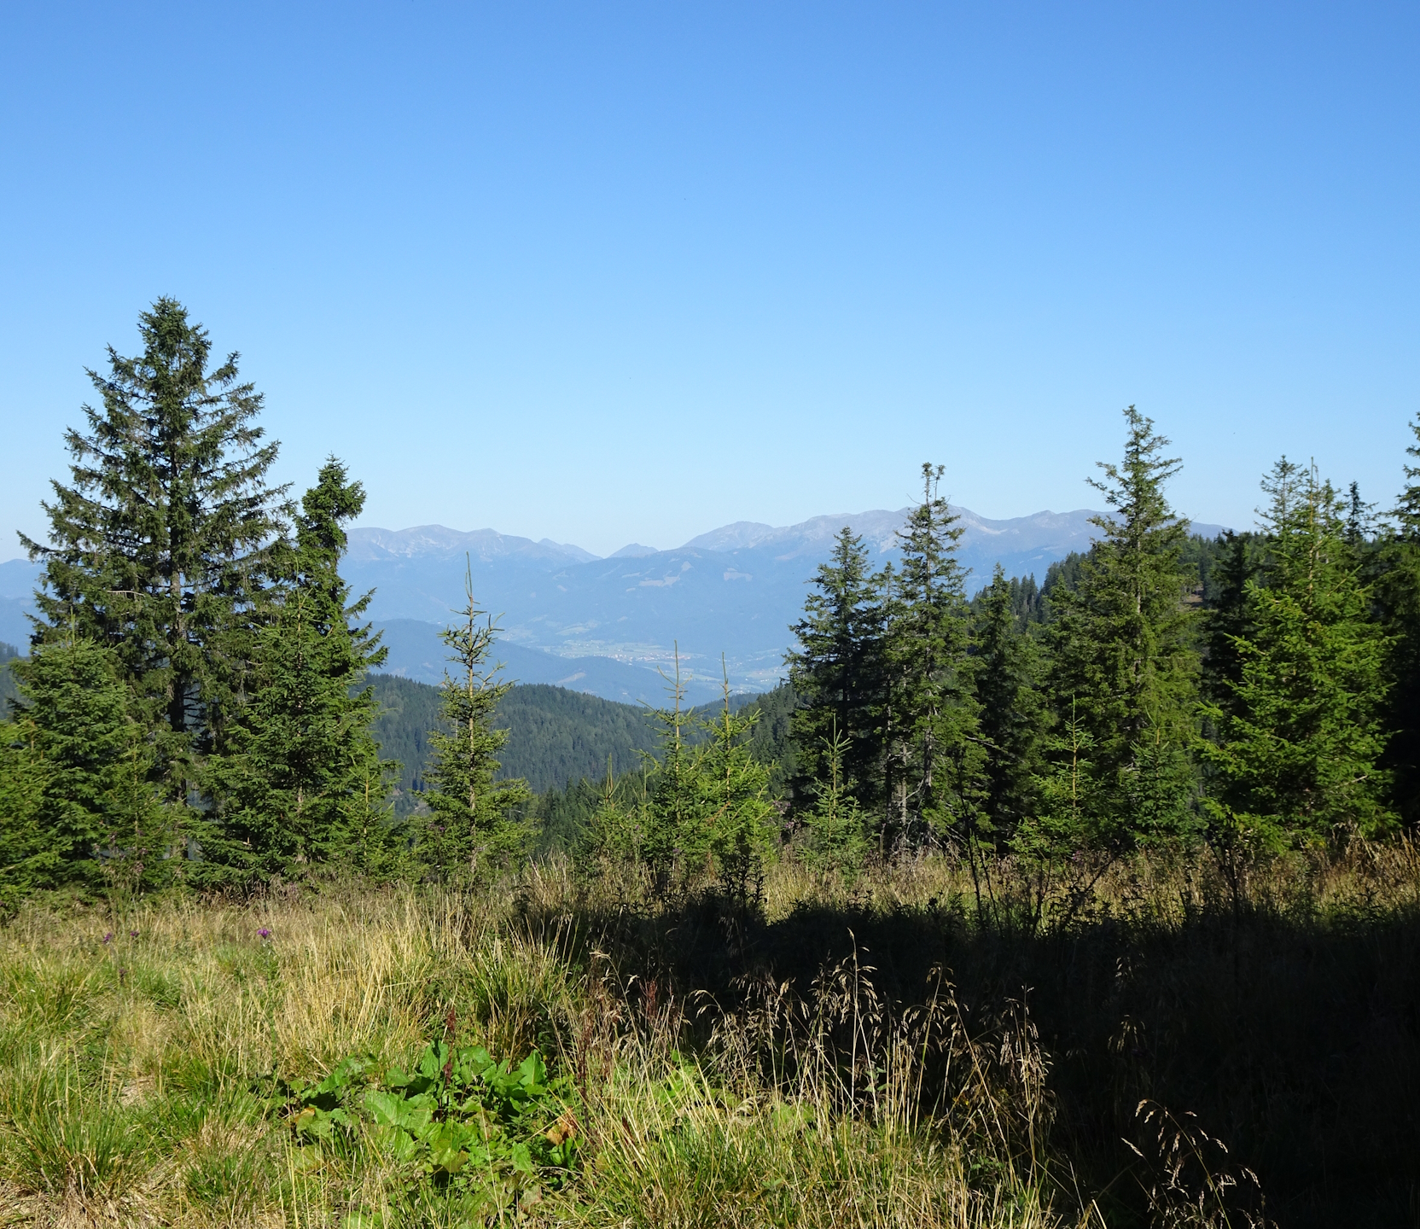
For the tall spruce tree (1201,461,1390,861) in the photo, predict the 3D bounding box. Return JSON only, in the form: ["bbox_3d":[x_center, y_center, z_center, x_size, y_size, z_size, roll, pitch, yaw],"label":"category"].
[{"bbox_3d":[5.035,0.461,17.447,1.624,3.538,1.624,0,2,16],"label":"tall spruce tree"}]

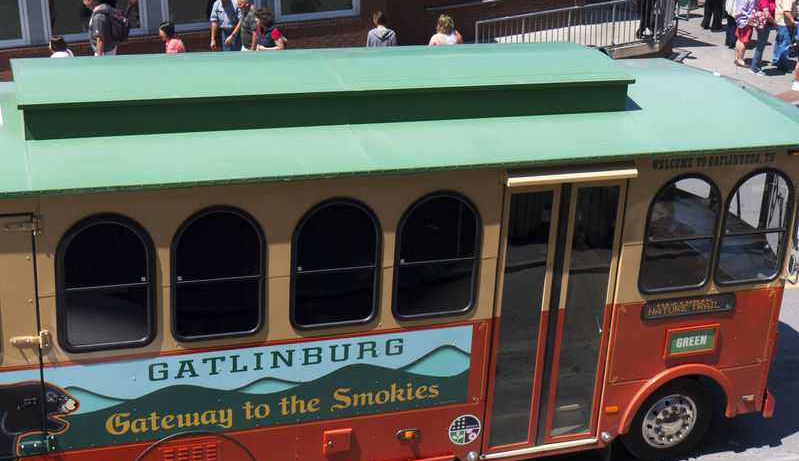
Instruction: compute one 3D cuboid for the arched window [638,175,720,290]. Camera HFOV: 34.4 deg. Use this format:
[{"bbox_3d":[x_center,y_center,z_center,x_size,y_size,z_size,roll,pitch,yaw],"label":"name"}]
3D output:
[{"bbox_3d":[2.182,0.020,10.005,0.649,0.986,0.060,-4,22,-20],"label":"arched window"}]

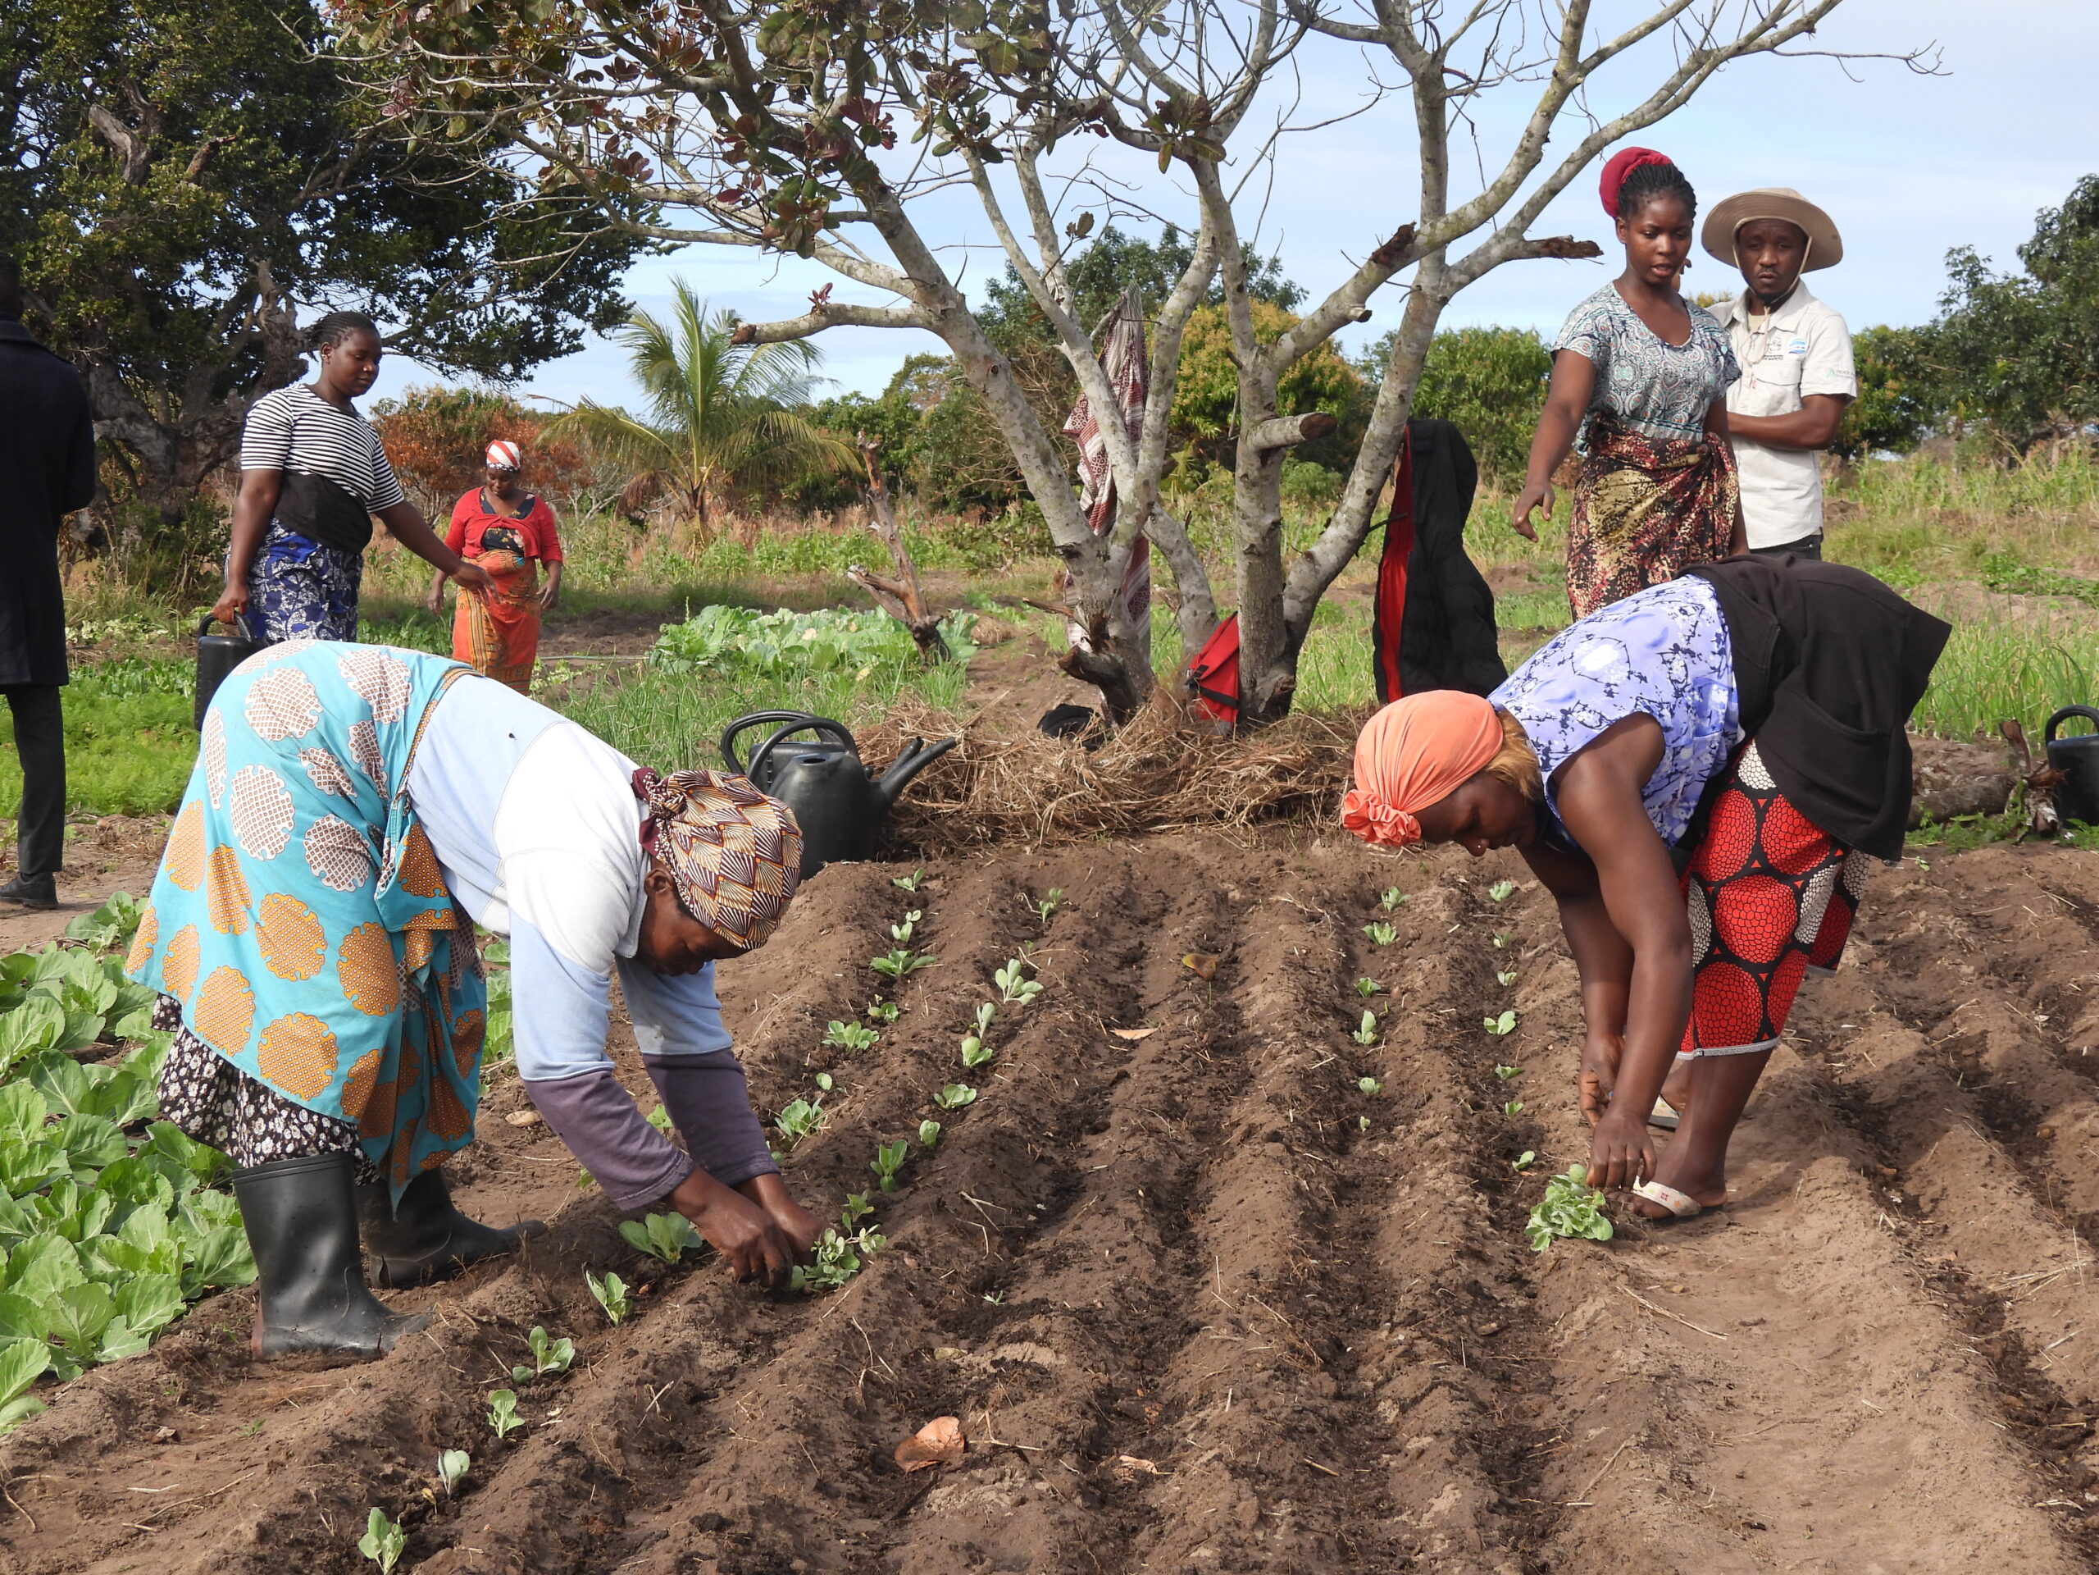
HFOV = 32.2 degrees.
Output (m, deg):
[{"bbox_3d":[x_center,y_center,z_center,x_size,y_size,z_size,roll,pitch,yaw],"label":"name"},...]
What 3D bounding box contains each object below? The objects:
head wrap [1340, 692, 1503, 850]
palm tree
[{"bbox_3d":[0.530,-0.024,5.150,0.215,0.205,0.190,12,-12,0],"label":"head wrap"},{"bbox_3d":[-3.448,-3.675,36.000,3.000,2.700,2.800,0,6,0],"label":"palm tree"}]

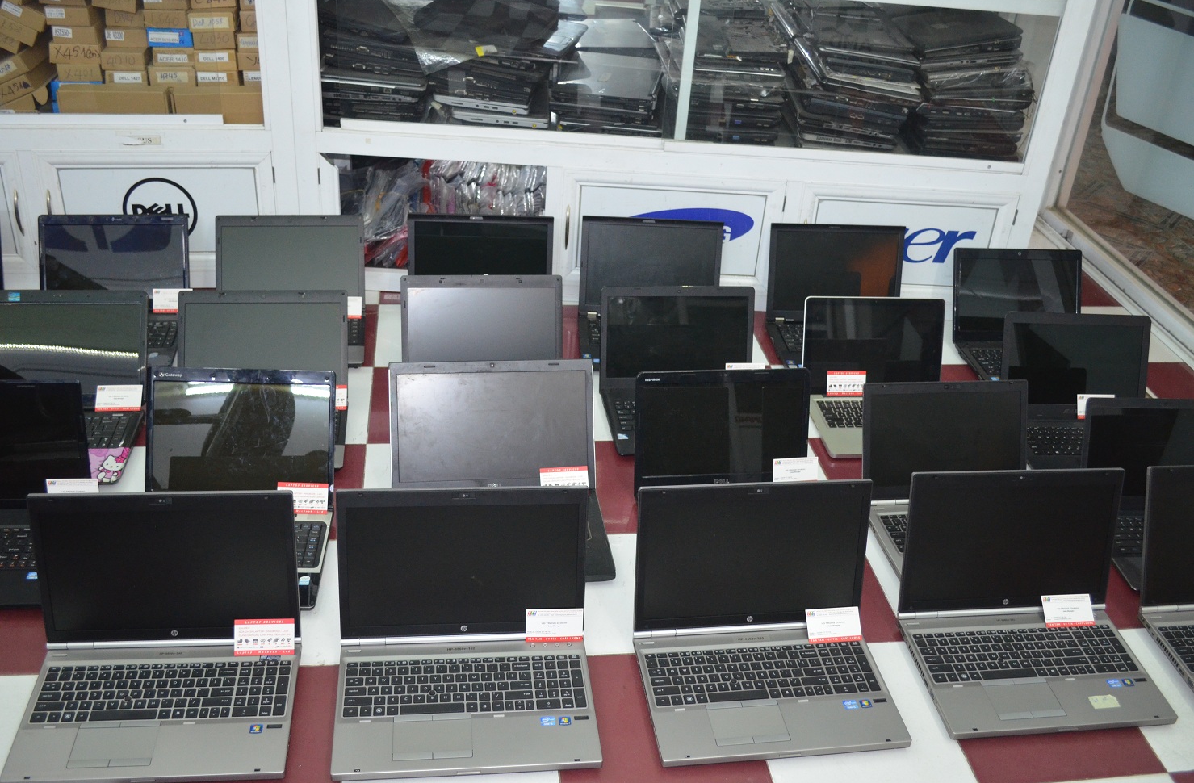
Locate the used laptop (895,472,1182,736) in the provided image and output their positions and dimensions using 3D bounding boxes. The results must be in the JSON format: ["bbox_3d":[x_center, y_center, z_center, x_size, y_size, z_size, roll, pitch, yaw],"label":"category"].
[{"bbox_3d":[0.691,0.318,1.698,0.376,0.262,0.335,0,32,-8],"label":"used laptop"}]

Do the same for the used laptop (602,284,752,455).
[{"bbox_3d":[0.192,-0.048,2.269,0.338,0.226,0.326,-1,32,-9],"label":"used laptop"}]

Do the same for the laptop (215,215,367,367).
[{"bbox_3d":[-0.697,-0.228,2.460,0.339,0.220,0.350,-1,32,-10],"label":"laptop"}]

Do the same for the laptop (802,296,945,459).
[{"bbox_3d":[0.618,-0.034,2.312,0.325,0.216,0.320,0,32,-7],"label":"laptop"}]

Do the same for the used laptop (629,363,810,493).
[{"bbox_3d":[0.251,0.149,1.935,0.334,0.247,0.342,-1,32,-10],"label":"used laptop"}]

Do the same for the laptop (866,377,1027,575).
[{"bbox_3d":[0.681,0.162,1.996,0.342,0.225,0.331,-1,32,-10],"label":"laptop"}]

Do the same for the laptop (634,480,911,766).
[{"bbox_3d":[0.260,0.332,1.622,0.373,0.261,0.327,-1,32,-9],"label":"laptop"}]

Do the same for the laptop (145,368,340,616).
[{"bbox_3d":[-0.615,0.155,1.822,0.326,0.239,0.362,1,31,-6],"label":"laptop"}]

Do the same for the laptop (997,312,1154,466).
[{"bbox_3d":[1.058,0.009,2.303,0.351,0.225,0.334,0,32,-7],"label":"laptop"}]

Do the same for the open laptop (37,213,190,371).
[{"bbox_3d":[-1.088,-0.226,2.408,0.336,0.223,0.329,0,32,-8],"label":"open laptop"}]

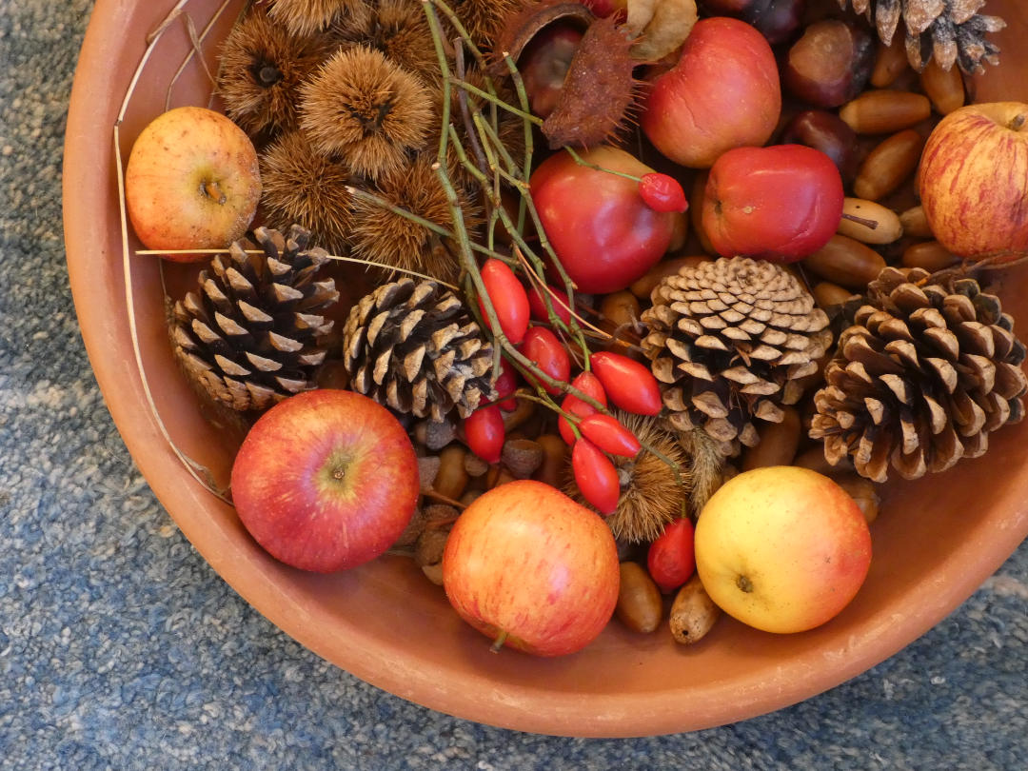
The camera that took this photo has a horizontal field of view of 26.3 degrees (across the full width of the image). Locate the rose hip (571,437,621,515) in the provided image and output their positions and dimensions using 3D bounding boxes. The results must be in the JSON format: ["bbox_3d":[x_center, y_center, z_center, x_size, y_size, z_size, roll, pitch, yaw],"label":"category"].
[{"bbox_3d":[0.027,0.030,0.725,0.014,0.014,0.027,-21,90,0],"label":"rose hip"}]

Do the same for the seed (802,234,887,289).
[{"bbox_3d":[0.115,-0.043,0.764,0.032,0.015,0.015,22,86,-1],"label":"seed"}]

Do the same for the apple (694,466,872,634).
[{"bbox_3d":[0.093,0.057,0.761,0.061,0.053,0.061,16,123,26],"label":"apple"}]

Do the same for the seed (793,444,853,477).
[{"bbox_3d":[0.107,0.028,0.757,0.028,0.014,0.014,24,90,0],"label":"seed"}]

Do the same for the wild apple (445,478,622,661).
[{"bbox_3d":[0.007,0.062,0.756,0.062,0.062,0.053,26,78,-2],"label":"wild apple"}]

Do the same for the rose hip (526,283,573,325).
[{"bbox_3d":[0.013,-0.027,0.757,0.022,0.014,0.014,37,86,0],"label":"rose hip"}]

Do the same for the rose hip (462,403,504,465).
[{"bbox_3d":[-0.010,0.016,0.763,0.014,0.014,0.023,-13,87,-4],"label":"rose hip"}]

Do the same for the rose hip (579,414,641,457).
[{"bbox_3d":[0.032,0.017,0.742,0.023,0.011,0.011,29,88,-3],"label":"rose hip"}]

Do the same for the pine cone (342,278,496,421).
[{"bbox_3d":[-0.032,-0.012,0.750,0.053,0.045,0.045,29,85,19],"label":"pine cone"}]

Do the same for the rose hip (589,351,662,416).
[{"bbox_3d":[0.038,-0.001,0.745,0.031,0.016,0.016,41,87,-3],"label":"rose hip"}]

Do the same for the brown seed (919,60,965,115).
[{"bbox_3d":[0.151,-0.108,0.780,0.014,0.014,0.028,-17,84,-3],"label":"brown seed"}]

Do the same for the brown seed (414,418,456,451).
[{"bbox_3d":[-0.028,0.017,0.772,0.015,0.011,0.011,-9,89,0],"label":"brown seed"}]

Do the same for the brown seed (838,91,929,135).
[{"bbox_3d":[0.131,-0.097,0.776,0.032,0.015,0.015,-6,89,0],"label":"brown seed"}]

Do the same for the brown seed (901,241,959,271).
[{"bbox_3d":[0.150,-0.046,0.778,0.028,0.012,0.012,4,86,-3],"label":"brown seed"}]

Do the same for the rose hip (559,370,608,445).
[{"bbox_3d":[0.023,0.007,0.735,0.015,0.015,0.025,16,90,0],"label":"rose hip"}]

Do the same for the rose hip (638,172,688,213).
[{"bbox_3d":[0.048,-0.062,0.705,0.018,0.011,0.011,34,90,-6],"label":"rose hip"}]

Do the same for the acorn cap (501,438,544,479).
[{"bbox_3d":[0.003,0.025,0.750,0.014,0.014,0.011,2,108,-1],"label":"acorn cap"}]

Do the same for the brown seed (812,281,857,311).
[{"bbox_3d":[0.114,-0.031,0.781,0.026,0.015,0.015,24,88,-6],"label":"brown seed"}]

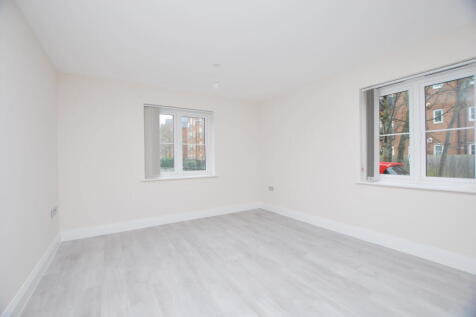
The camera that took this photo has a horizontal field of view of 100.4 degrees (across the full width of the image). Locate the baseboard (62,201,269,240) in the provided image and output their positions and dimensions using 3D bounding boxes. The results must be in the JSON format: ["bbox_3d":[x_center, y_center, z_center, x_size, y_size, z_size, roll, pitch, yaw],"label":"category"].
[{"bbox_3d":[-0.966,1.066,3.581,3.450,0.147,0.020,-1,0,-29],"label":"baseboard"}]

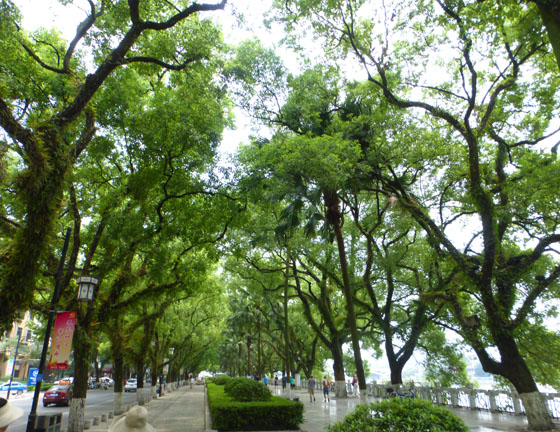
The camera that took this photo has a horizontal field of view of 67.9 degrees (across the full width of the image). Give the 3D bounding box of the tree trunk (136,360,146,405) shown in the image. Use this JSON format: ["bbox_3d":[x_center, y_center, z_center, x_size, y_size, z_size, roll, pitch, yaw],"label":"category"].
[{"bbox_3d":[-9.015,10.847,27.117,0.550,2.680,0.500,3,-21,-9],"label":"tree trunk"}]

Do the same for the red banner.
[{"bbox_3d":[-5.570,3.192,10.666,0.540,1.450,0.030,3,-21,-9],"label":"red banner"}]

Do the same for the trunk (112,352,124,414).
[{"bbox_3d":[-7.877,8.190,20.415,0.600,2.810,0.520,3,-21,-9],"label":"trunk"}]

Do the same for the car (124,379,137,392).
[{"bbox_3d":[-19.061,22.298,54.904,1.800,1.600,4.400,3,-21,-9],"label":"car"}]

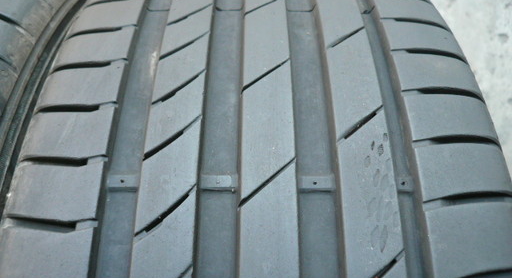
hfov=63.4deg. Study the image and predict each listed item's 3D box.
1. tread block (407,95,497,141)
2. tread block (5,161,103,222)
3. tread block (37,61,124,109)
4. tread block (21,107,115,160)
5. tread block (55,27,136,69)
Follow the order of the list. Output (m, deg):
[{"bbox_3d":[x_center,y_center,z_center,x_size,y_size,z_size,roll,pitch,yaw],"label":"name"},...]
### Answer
[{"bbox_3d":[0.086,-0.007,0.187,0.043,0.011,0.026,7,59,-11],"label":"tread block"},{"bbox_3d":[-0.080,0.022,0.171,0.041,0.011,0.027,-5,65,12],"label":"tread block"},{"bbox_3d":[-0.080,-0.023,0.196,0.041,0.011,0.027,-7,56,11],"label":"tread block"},{"bbox_3d":[-0.076,-0.001,0.171,0.036,0.009,0.023,-2,61,4],"label":"tread block"},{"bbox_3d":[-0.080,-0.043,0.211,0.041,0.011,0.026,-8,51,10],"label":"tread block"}]

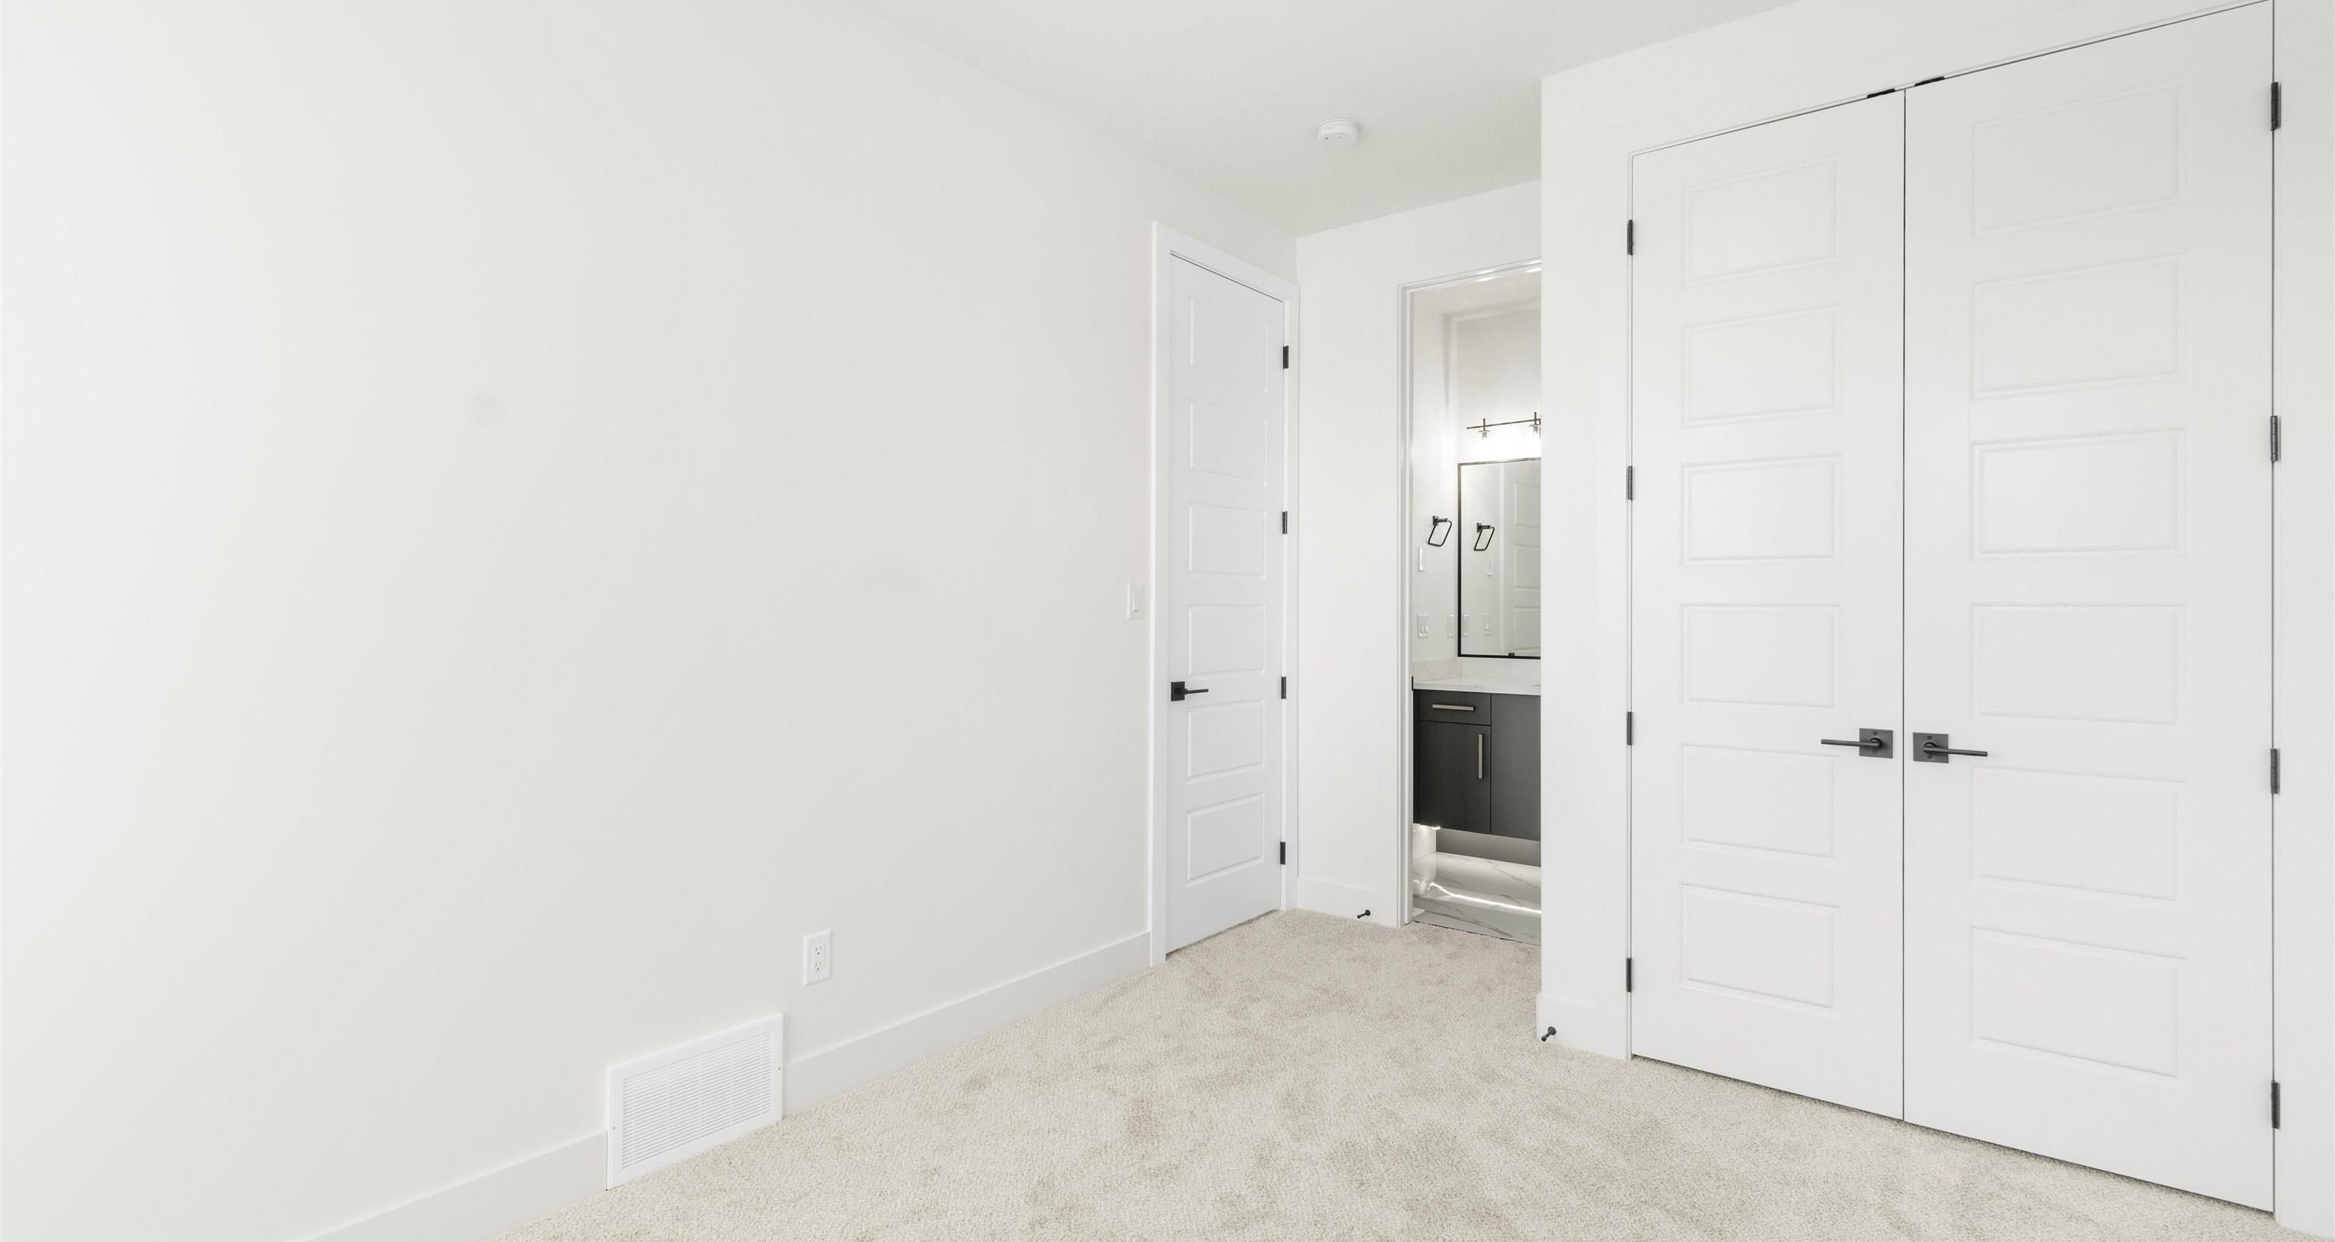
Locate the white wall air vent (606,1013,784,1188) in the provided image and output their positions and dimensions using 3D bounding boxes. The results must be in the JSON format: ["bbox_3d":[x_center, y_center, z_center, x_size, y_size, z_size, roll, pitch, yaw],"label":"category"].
[{"bbox_3d":[-1.015,1.039,2.265,0.020,0.250,0.396,0,0,37],"label":"white wall air vent"}]

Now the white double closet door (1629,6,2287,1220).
[{"bbox_3d":[1.753,-0.039,2.462,1.209,2.437,0.100,0,0,37],"label":"white double closet door"}]

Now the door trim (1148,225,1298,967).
[{"bbox_3d":[0.228,-0.099,3.917,0.060,2.554,0.970,0,0,37],"label":"door trim"}]

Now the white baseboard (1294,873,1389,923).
[{"bbox_3d":[0.701,1.117,4.142,0.422,0.126,0.020,0,0,37],"label":"white baseboard"}]

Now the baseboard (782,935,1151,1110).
[{"bbox_3d":[-0.477,1.109,2.969,0.020,0.126,1.375,0,0,37],"label":"baseboard"}]

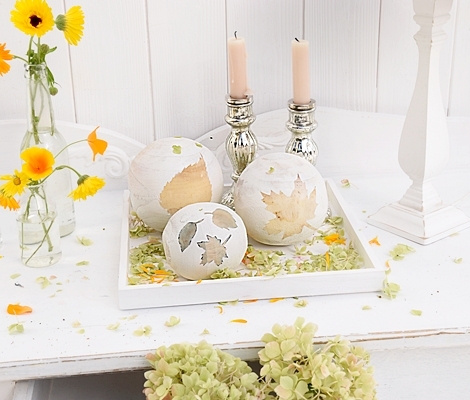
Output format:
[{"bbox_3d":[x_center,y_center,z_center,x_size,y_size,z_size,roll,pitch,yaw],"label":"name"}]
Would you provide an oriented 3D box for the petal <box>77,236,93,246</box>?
[{"bbox_3d":[-0.197,0.054,1.131,0.021,0.006,0.017,-1,23,0],"label":"petal"}]

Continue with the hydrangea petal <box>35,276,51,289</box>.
[{"bbox_3d":[-0.229,0.098,1.028,0.019,0.006,0.018,-1,23,0],"label":"hydrangea petal"}]

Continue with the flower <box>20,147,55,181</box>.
[{"bbox_3d":[-0.234,-0.043,1.025,0.040,0.039,0.024,-8,-18,-15],"label":"flower"}]

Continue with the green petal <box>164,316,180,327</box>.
[{"bbox_3d":[-0.068,0.132,0.938,0.017,0.006,0.012,-1,23,0],"label":"green petal"}]

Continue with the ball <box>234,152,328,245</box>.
[{"bbox_3d":[0.059,-0.002,1.092,0.118,0.118,0.118,-1,23,0],"label":"ball"}]

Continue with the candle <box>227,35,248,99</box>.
[{"bbox_3d":[0.004,-0.170,1.109,0.022,0.088,0.022,-1,24,1],"label":"candle"}]

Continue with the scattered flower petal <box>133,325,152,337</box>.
[{"bbox_3d":[-0.099,0.141,0.925,0.020,0.006,0.015,-1,24,1],"label":"scattered flower petal"}]

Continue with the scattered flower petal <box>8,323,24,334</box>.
[{"bbox_3d":[-0.235,0.138,0.930,0.017,0.008,0.014,-1,23,0],"label":"scattered flower petal"}]

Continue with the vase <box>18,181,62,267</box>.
[{"bbox_3d":[-0.245,0.027,1.075,0.053,0.101,0.053,-1,24,1],"label":"vase"}]

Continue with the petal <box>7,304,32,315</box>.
[{"bbox_3d":[-0.242,0.124,0.972,0.029,0.007,0.013,-1,24,1],"label":"petal"}]

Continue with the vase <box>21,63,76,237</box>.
[{"bbox_3d":[-0.249,-0.065,1.125,0.066,0.229,0.066,-1,24,1],"label":"vase"}]

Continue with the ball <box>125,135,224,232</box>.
[{"bbox_3d":[-0.075,-0.019,1.111,0.122,0.121,0.122,-1,24,1],"label":"ball"}]

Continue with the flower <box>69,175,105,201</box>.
[{"bbox_3d":[-0.179,-0.015,1.045,0.045,0.022,0.042,-28,15,-6],"label":"flower"}]

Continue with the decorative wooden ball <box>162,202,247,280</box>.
[{"bbox_3d":[-0.034,0.049,1.008,0.100,0.092,0.100,-1,24,1],"label":"decorative wooden ball"}]

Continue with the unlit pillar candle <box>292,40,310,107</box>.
[{"bbox_3d":[0.086,-0.161,1.117,0.022,0.094,0.022,-1,23,0],"label":"unlit pillar candle"}]

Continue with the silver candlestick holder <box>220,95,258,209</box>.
[{"bbox_3d":[0.009,-0.064,1.187,0.076,0.159,0.076,-1,23,0],"label":"silver candlestick holder"}]

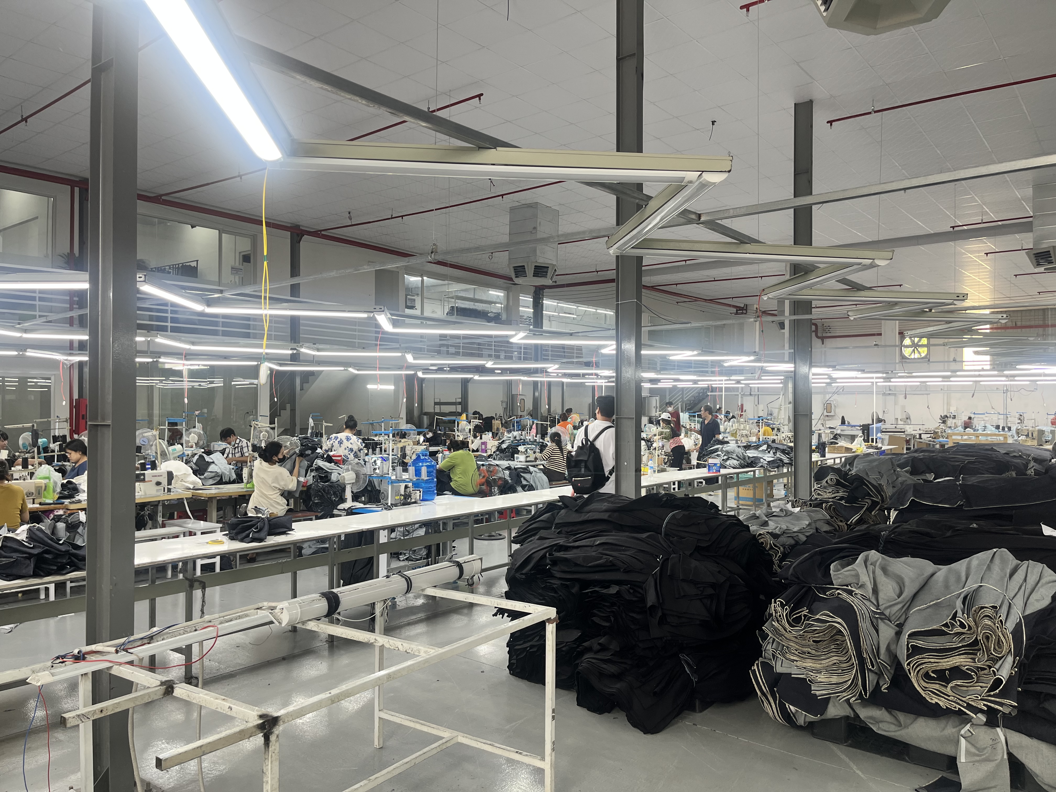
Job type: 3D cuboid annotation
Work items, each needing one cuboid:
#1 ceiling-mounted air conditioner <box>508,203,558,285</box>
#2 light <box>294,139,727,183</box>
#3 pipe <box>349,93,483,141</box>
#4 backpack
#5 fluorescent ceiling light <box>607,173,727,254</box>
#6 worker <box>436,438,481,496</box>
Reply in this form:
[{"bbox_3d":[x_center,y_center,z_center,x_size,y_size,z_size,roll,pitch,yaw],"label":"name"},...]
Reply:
[{"bbox_3d":[0.124,-2.821,15.089,0.680,1.489,0.680,0,-1,39],"label":"ceiling-mounted air conditioner"},{"bbox_3d":[-0.051,-0.648,2.231,1.256,0.072,0.075,0,-1,-6],"label":"light"},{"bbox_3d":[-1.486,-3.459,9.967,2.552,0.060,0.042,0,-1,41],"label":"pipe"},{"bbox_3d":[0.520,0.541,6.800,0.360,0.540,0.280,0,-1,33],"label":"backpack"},{"bbox_3d":[0.459,-0.641,2.874,0.075,0.072,1.230,0,-1,-7],"label":"fluorescent ceiling light"},{"bbox_3d":[-0.864,1.124,9.696,0.680,1.220,0.500,0,-1,28],"label":"worker"}]

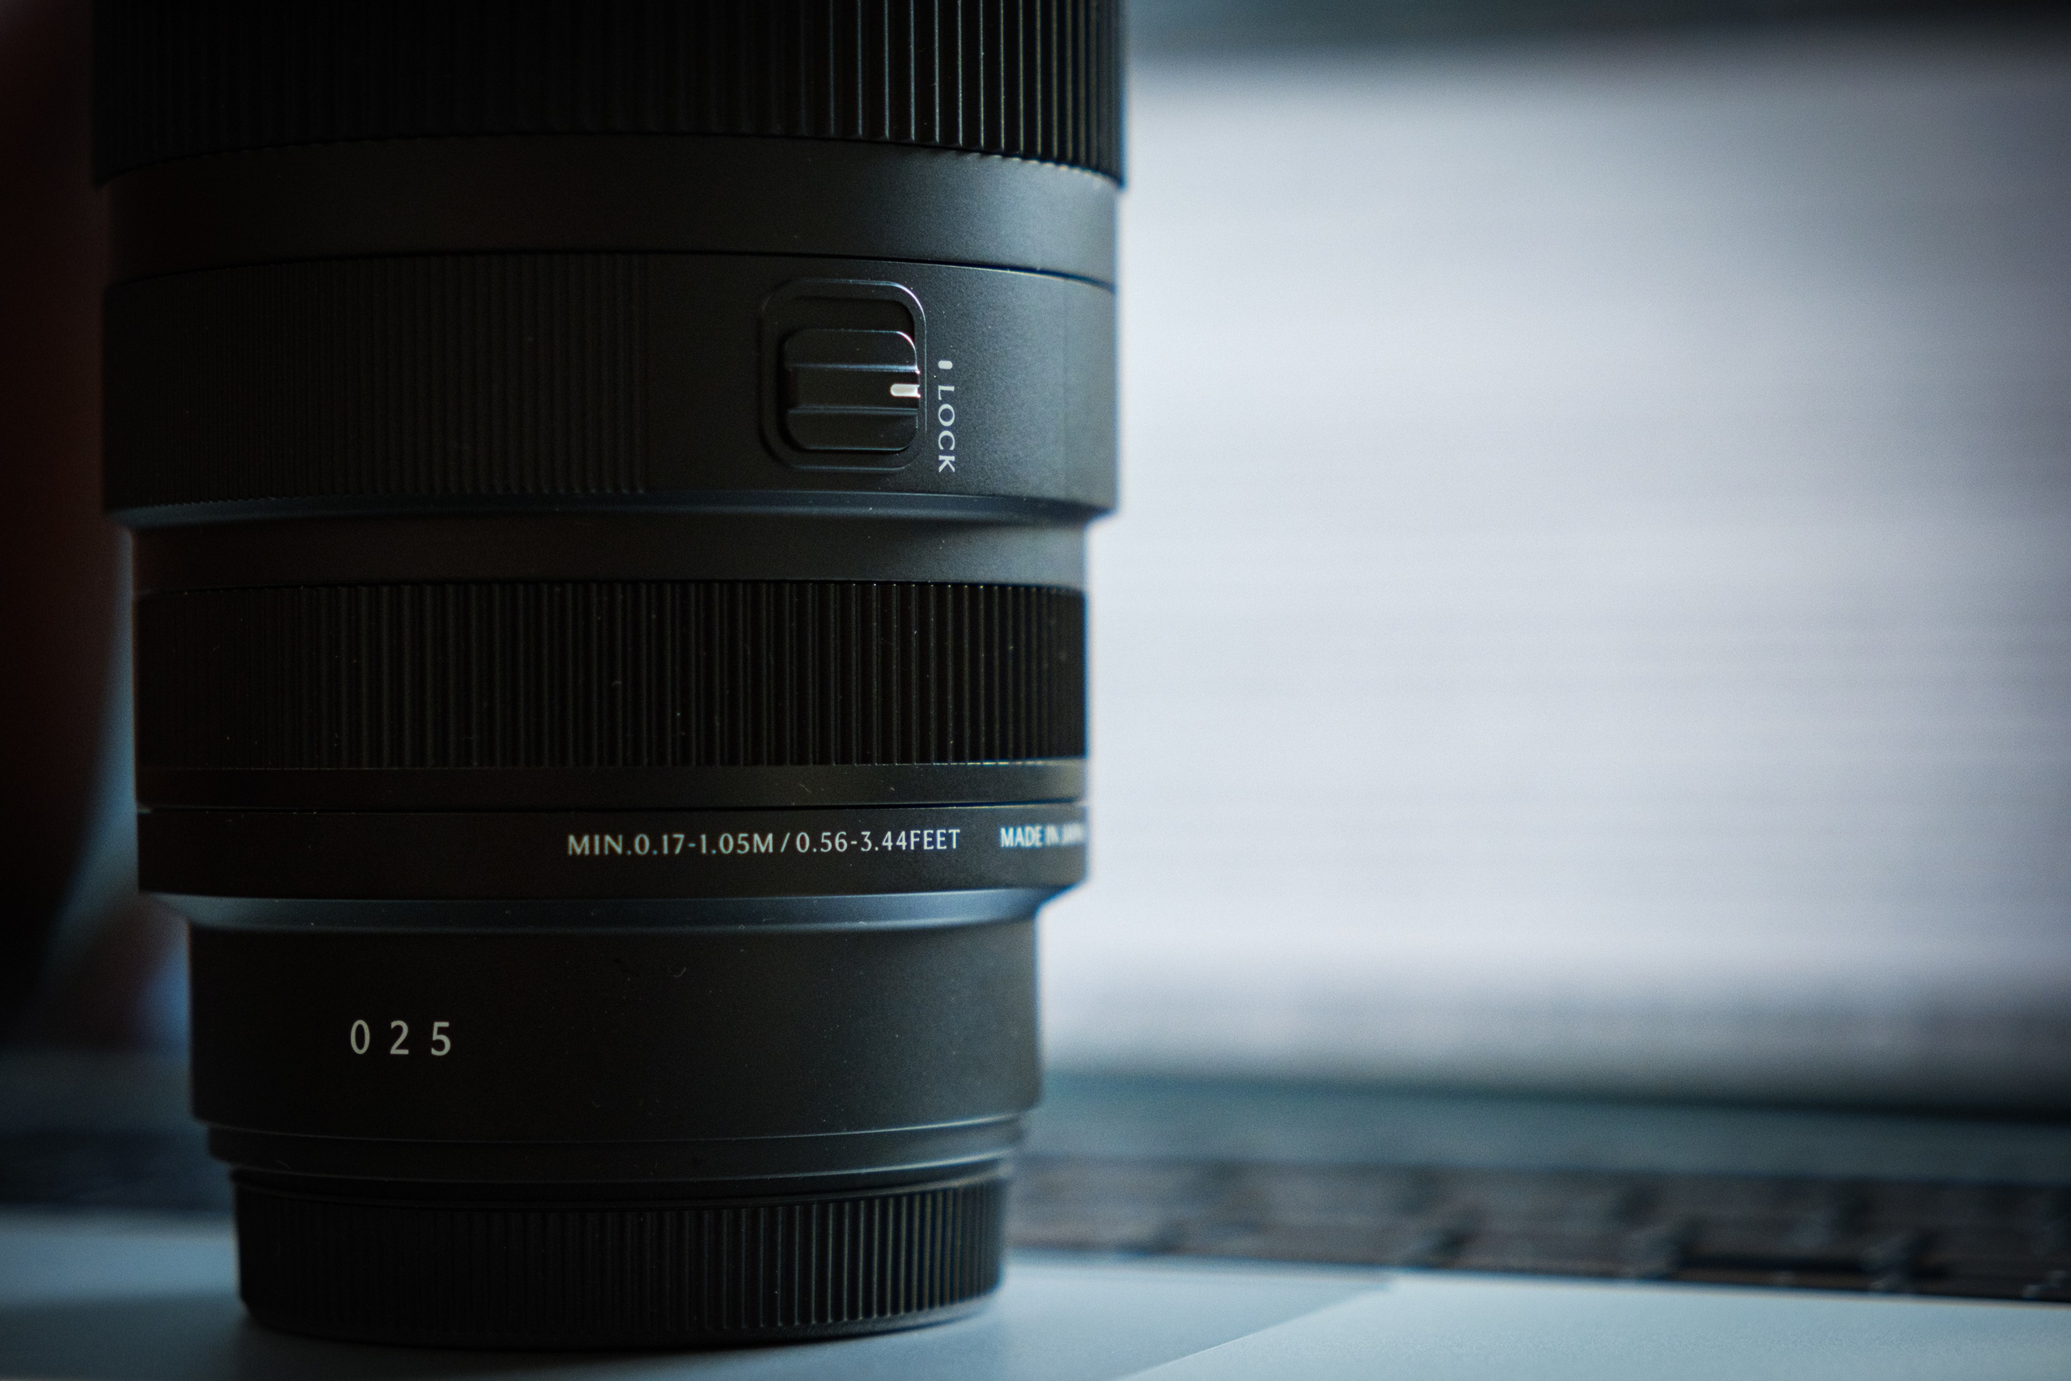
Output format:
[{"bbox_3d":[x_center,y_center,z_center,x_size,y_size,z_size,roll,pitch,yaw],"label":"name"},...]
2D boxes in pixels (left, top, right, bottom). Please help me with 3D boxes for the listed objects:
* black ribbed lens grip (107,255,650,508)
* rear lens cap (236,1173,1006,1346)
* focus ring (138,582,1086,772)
[{"bbox_3d":[-0.030,-0.020,0.314,0.073,0.016,0.073,0,0,0],"label":"black ribbed lens grip"},{"bbox_3d":[-0.030,0.039,0.313,0.055,0.010,0.055,0,0,0],"label":"rear lens cap"},{"bbox_3d":[-0.030,-0.001,0.313,0.068,0.012,0.068,0,0,0],"label":"focus ring"}]

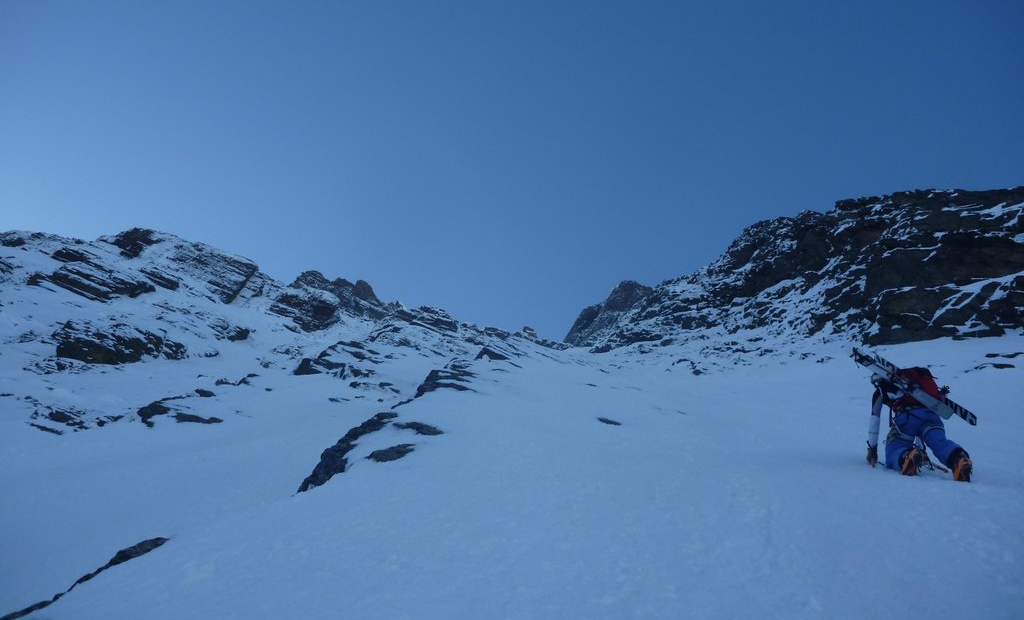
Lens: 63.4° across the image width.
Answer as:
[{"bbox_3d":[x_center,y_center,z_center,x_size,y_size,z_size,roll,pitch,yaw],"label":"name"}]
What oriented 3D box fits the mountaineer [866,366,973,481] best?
[{"bbox_3d":[3.610,1.060,7.580,0.680,1.060,0.920,4,-22,-11],"label":"mountaineer"}]

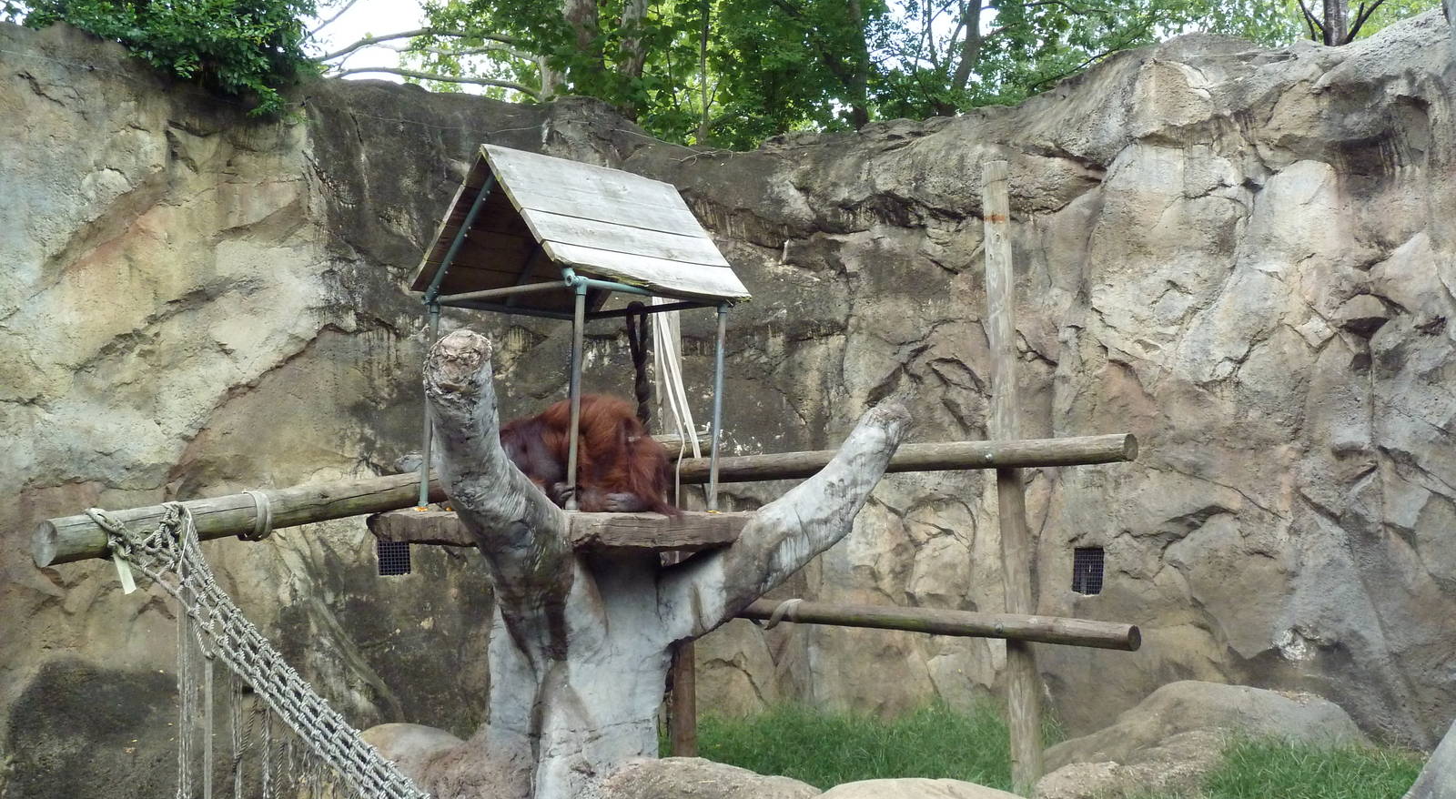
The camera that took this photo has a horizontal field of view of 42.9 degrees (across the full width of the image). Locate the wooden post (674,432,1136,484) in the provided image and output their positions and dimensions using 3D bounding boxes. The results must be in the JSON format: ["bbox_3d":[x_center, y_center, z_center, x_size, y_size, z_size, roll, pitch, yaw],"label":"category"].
[{"bbox_3d":[0.988,0.394,11.850,3.321,0.168,0.168,-4,-5,33],"label":"wooden post"}]

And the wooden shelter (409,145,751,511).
[{"bbox_3d":[-0.837,-0.351,10.404,1.367,1.933,1.331,5,-5,-44],"label":"wooden shelter"}]

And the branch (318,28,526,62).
[{"bbox_3d":[-2.816,-3.255,17.000,1.950,0.320,0.350,-1,-3,0],"label":"branch"}]

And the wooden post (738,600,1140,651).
[{"bbox_3d":[1.152,1.399,11.696,2.960,0.155,0.155,0,-2,33],"label":"wooden post"}]

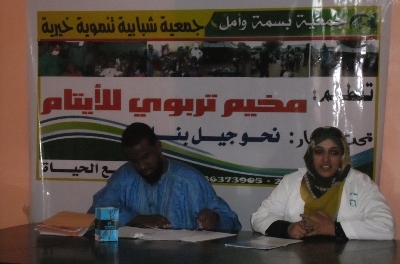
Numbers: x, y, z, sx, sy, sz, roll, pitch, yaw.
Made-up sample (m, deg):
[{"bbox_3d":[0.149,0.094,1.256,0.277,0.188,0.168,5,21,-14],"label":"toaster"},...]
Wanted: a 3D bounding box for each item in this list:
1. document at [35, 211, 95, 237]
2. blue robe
[{"bbox_3d":[-0.615,0.438,4.692,0.225,0.052,0.295,1,4,16],"label":"document"},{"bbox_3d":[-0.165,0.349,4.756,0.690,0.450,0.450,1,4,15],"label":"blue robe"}]

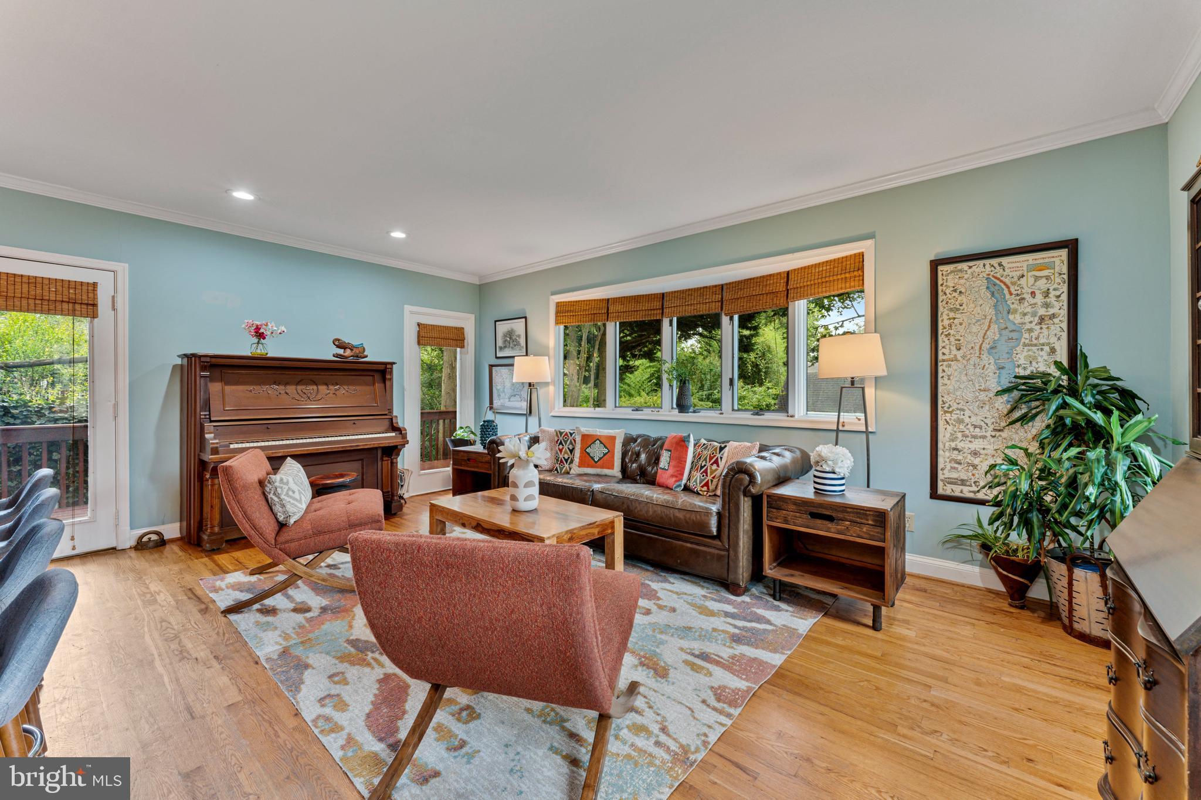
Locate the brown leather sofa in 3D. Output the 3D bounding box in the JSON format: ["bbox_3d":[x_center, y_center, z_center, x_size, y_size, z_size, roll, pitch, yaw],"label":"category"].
[{"bbox_3d":[0.223,0.695,3.609,2.393,0.779,0.939,1,1,39],"label":"brown leather sofa"}]

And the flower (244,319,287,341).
[{"bbox_3d":[-2.753,-0.573,3.827,0.190,0.175,0.260,1,2,40],"label":"flower"}]

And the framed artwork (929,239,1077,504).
[{"bbox_3d":[2.258,-0.115,2.657,0.627,1.460,0.032,1,1,39],"label":"framed artwork"}]

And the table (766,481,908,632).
[{"bbox_3d":[1.271,0.804,2.545,0.587,0.597,0.464,1,1,39],"label":"table"}]

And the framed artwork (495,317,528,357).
[{"bbox_3d":[-1.013,-0.710,5.343,0.573,0.439,0.025,1,1,39],"label":"framed artwork"}]

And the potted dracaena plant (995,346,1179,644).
[{"bbox_3d":[2.261,0.429,2.210,0.620,1.380,0.600,1,2,40],"label":"potted dracaena plant"}]

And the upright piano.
[{"bbox_3d":[-2.505,0.361,3.995,0.693,1.429,1.569,1,1,39],"label":"upright piano"}]

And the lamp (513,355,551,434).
[{"bbox_3d":[-0.712,0.295,4.860,0.380,1.520,0.380,1,2,40],"label":"lamp"}]

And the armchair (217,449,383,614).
[{"bbox_3d":[-1.738,0.709,2.834,0.785,0.780,0.630,-1,1,-25],"label":"armchair"}]

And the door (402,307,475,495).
[{"bbox_3d":[-1.827,0.016,5.377,0.069,2.072,0.899,1,1,39],"label":"door"}]

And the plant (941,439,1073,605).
[{"bbox_3d":[2.125,0.678,2.474,0.500,0.870,0.420,1,2,40],"label":"plant"}]

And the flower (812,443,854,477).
[{"bbox_3d":[1.298,0.334,2.616,0.205,0.175,0.205,1,2,40],"label":"flower"}]

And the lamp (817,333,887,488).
[{"bbox_3d":[1.552,0.341,2.881,0.371,1.513,0.371,1,1,39],"label":"lamp"}]

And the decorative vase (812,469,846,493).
[{"bbox_3d":[1.292,0.461,2.634,0.160,0.118,0.160,1,2,40],"label":"decorative vase"}]

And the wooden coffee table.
[{"bbox_3d":[-0.473,0.873,2.841,1.091,0.424,0.601,1,1,41],"label":"wooden coffee table"}]

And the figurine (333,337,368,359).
[{"bbox_3d":[-2.329,-0.460,4.353,0.103,0.195,0.300,1,1,30],"label":"figurine"}]

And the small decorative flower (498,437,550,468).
[{"bbox_3d":[-0.483,0.337,2.966,0.320,0.180,0.260,0,1,-9],"label":"small decorative flower"}]

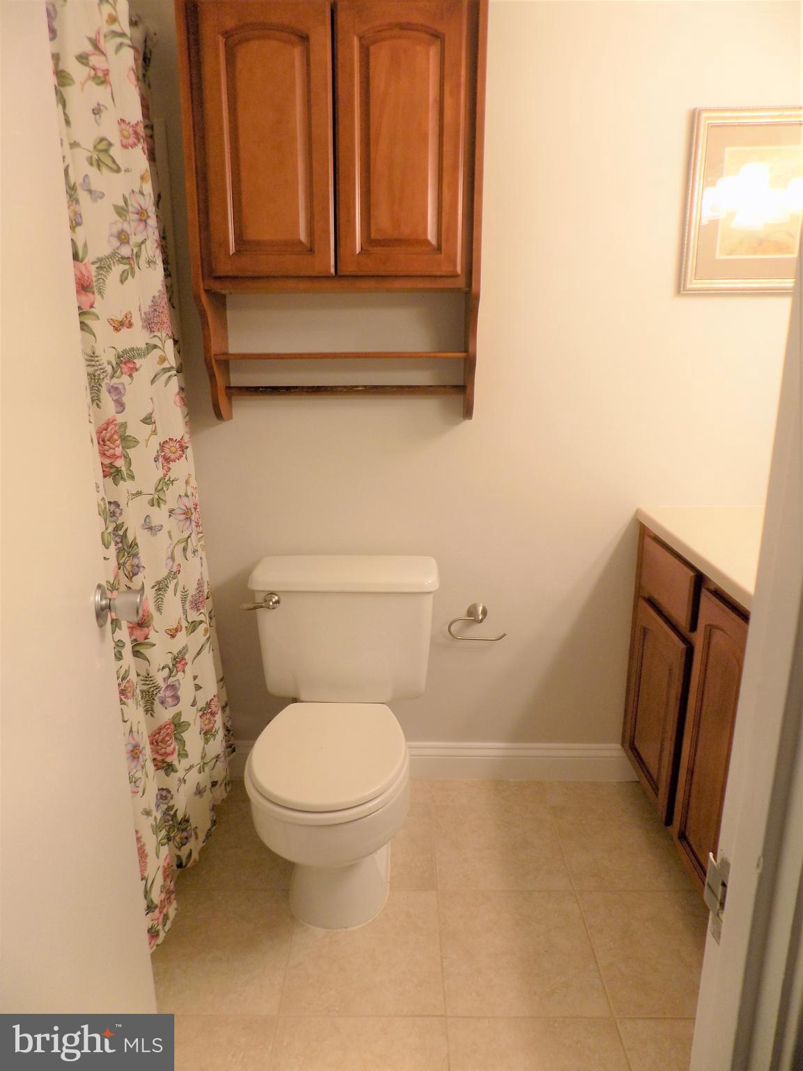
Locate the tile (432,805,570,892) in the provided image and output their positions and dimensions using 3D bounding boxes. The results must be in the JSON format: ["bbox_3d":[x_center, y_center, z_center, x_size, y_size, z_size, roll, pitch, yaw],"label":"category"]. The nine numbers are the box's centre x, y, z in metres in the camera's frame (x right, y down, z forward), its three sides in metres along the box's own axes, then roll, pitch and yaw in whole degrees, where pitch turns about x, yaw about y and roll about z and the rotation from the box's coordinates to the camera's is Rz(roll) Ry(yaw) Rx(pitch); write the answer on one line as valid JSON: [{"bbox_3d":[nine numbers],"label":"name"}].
[{"bbox_3d":[0.252,0.808,1.856,0.326,0.010,0.329,0,15,0],"label":"tile"}]

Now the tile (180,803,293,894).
[{"bbox_3d":[-0.401,0.807,1.858,0.326,0.010,0.329,0,15,0],"label":"tile"}]

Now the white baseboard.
[{"bbox_3d":[0.085,0.669,2.118,1.244,0.122,0.015,0,15,0],"label":"white baseboard"}]

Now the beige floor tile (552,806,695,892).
[{"bbox_3d":[0.578,0.809,1.856,0.326,0.010,0.329,0,15,0],"label":"beige floor tile"}]

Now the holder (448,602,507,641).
[{"bbox_3d":[0.210,0.241,1.976,0.162,0.092,0.062,0,15,0],"label":"holder"}]

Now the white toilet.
[{"bbox_3d":[-0.145,0.481,1.695,0.473,0.705,0.695,0,15,0],"label":"white toilet"}]

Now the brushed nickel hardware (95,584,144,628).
[{"bbox_3d":[-0.419,0.102,1.054,0.063,0.066,0.066,-2,15,-8],"label":"brushed nickel hardware"}]

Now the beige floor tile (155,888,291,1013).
[{"bbox_3d":[-0.402,0.892,1.540,0.326,0.010,0.329,0,15,0],"label":"beige floor tile"}]

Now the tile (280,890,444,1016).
[{"bbox_3d":[-0.075,0.893,1.540,0.326,0.010,0.329,0,15,0],"label":"tile"}]

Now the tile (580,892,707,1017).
[{"bbox_3d":[0.577,0.895,1.538,0.326,0.010,0.329,0,15,0],"label":"tile"}]

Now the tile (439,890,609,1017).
[{"bbox_3d":[0.251,0.894,1.539,0.326,0.010,0.329,0,15,0],"label":"tile"}]

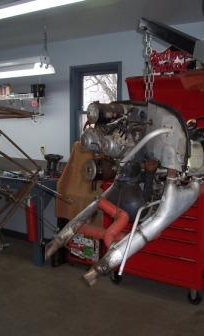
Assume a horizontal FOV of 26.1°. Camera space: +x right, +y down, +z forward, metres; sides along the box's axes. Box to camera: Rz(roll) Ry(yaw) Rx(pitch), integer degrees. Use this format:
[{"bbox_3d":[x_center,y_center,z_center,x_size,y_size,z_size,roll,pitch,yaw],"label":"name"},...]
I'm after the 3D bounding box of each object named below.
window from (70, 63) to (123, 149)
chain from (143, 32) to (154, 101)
[{"bbox_3d":[-0.082,-0.610,4.779,0.725,1.005,0.100,4,7,37],"label":"window"},{"bbox_3d":[0.249,-0.551,2.400,0.060,0.380,0.050,4,7,37],"label":"chain"}]

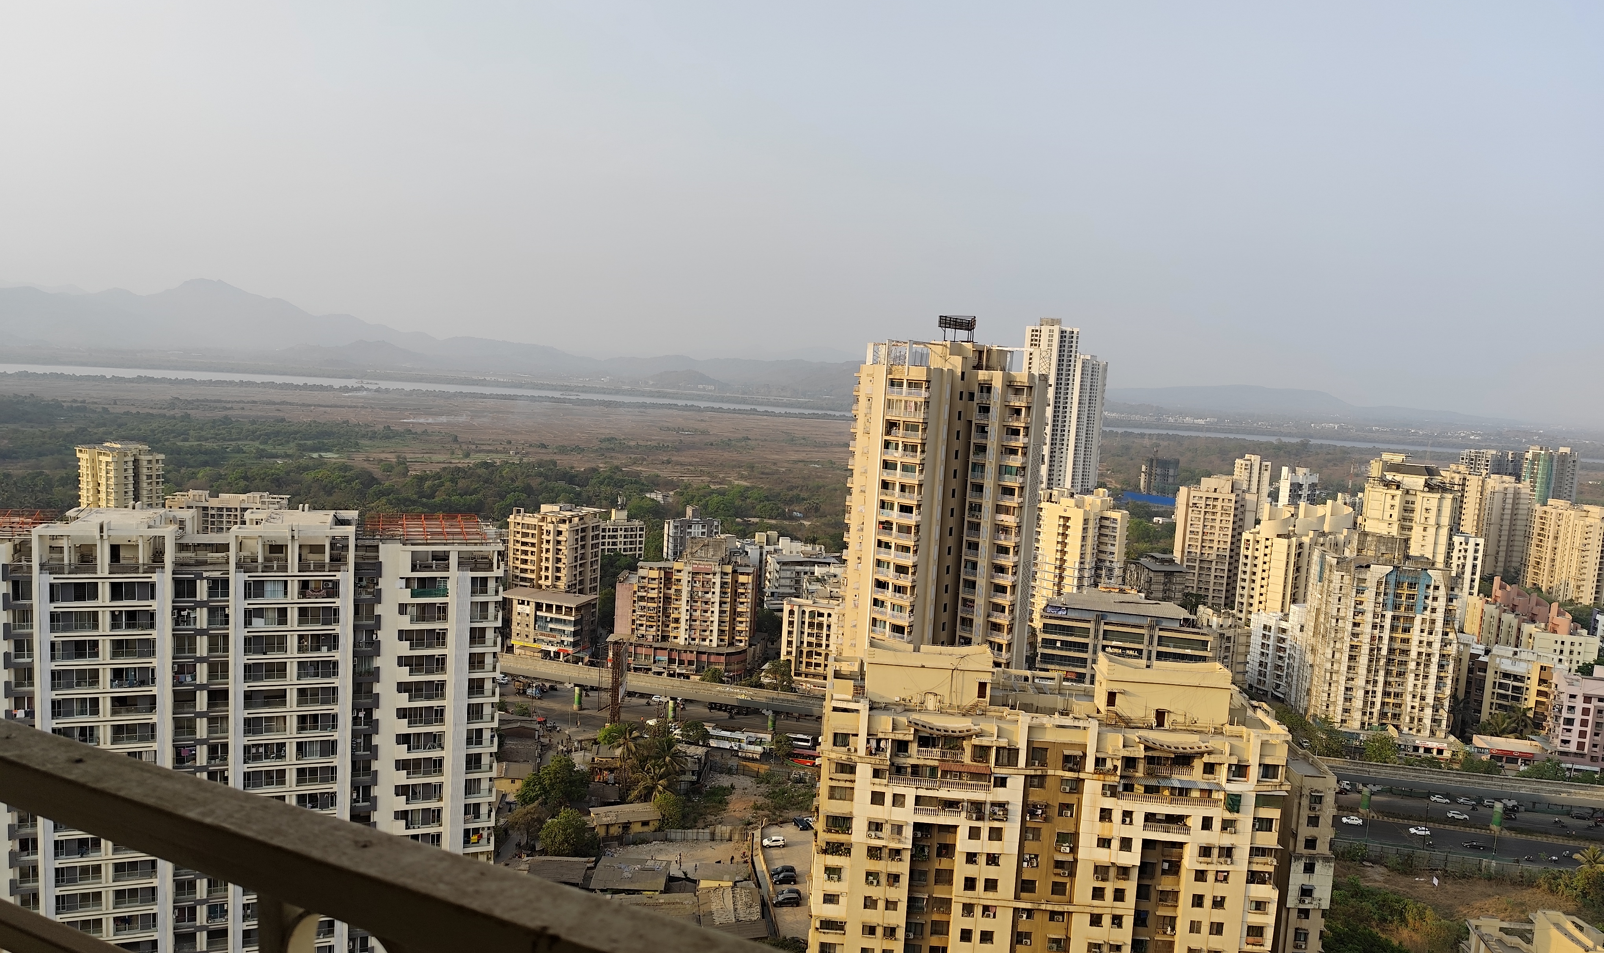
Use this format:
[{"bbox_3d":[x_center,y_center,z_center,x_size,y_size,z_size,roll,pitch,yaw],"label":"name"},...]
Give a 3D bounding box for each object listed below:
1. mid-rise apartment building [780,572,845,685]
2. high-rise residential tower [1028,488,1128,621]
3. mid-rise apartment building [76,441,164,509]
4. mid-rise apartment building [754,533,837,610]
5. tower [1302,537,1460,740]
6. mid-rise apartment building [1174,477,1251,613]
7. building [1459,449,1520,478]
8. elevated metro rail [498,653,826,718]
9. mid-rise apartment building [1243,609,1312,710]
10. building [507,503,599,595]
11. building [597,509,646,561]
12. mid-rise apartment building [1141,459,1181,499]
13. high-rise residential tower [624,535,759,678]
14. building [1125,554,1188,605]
[{"bbox_3d":[4.000,46.510,318.280,18.300,30.000,16.000,5,6,14],"label":"mid-rise apartment building"},{"bbox_3d":[97.410,31.900,378.000,22.000,49.500,30.000,-3,9,-45],"label":"high-rise residential tower"},{"bbox_3d":[-270.890,9.890,424.370,25.700,47.000,18.500,7,7,28],"label":"mid-rise apartment building"},{"bbox_3d":[-1.980,36.800,391.340,28.000,25.000,20.000,3,6,-5],"label":"mid-rise apartment building"},{"bbox_3d":[160.810,44.520,298.440,33.000,53.000,20.500,4,6,7],"label":"tower"},{"bbox_3d":[173.130,26.950,452.370,30.500,52.500,21.000,5,6,18],"label":"mid-rise apartment building"},{"bbox_3d":[485.430,12.090,757.300,33.000,62.000,21.500,0,7,-27],"label":"building"},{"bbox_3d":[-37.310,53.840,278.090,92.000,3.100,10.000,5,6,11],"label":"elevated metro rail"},{"bbox_3d":[153.980,54.740,328.240,16.000,29.500,31.000,1,6,-19],"label":"mid-rise apartment building"},{"bbox_3d":[-80.670,28.950,349.880,21.500,38.000,18.000,6,7,22],"label":"building"},{"bbox_3d":[-83.450,26.610,472.440,24.000,26.000,15.000,0,7,-30],"label":"building"},{"bbox_3d":[277.540,4.540,831.080,26.000,36.500,21.000,4,6,5],"label":"mid-rise apartment building"},{"bbox_3d":[-34.840,39.340,323.290,39.500,38.500,22.000,4,6,6],"label":"high-rise residential tower"},{"bbox_3d":[126.590,42.200,385.330,15.500,29.000,18.000,3,6,-5],"label":"building"}]

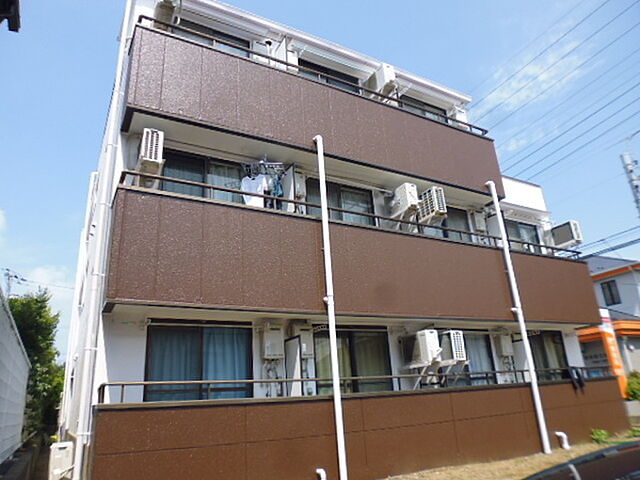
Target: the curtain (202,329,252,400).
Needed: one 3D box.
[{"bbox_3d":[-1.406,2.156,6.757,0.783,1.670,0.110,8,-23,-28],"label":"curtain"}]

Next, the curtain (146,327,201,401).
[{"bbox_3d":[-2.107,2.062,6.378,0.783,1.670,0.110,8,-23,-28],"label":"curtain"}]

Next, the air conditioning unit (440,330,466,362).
[{"bbox_3d":[2.321,2.033,8.337,0.291,0.530,0.750,8,-23,-28],"label":"air conditioning unit"}]

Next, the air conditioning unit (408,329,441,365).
[{"bbox_3d":[1.798,1.968,8.052,0.279,0.540,0.750,8,-23,-28],"label":"air conditioning unit"}]

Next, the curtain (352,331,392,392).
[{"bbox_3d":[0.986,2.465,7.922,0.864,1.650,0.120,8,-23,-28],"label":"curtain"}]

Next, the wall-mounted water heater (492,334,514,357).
[{"bbox_3d":[4.143,2.407,10.050,0.329,0.477,0.229,8,-22,-28],"label":"wall-mounted water heater"}]

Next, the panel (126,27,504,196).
[{"bbox_3d":[0.683,-2.218,9.020,8.413,1.654,0.180,8,-23,-28],"label":"panel"}]

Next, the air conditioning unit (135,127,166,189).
[{"bbox_3d":[-2.540,-1.213,6.576,0.280,0.487,0.770,8,-23,-28],"label":"air conditioning unit"}]

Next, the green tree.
[{"bbox_3d":[-8.693,3.829,12.976,2.100,4.600,2.100,8,-23,-28],"label":"green tree"}]

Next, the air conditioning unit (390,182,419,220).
[{"bbox_3d":[1.598,-0.724,8.859,0.275,0.481,0.770,8,-23,-28],"label":"air conditioning unit"}]

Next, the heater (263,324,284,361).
[{"bbox_3d":[-0.769,1.654,7.084,0.328,0.486,0.190,8,-23,-28],"label":"heater"}]

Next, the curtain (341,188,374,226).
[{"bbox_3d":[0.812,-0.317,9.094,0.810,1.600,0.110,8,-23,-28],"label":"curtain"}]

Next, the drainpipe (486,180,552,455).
[{"bbox_3d":[4.145,1.334,9.428,0.140,5.797,0.140,8,-23,-28],"label":"drainpipe"}]

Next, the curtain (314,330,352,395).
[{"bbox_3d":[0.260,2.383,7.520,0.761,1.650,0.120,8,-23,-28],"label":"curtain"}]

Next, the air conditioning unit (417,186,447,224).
[{"bbox_3d":[2.222,-0.676,9.214,0.285,0.545,0.770,8,-23,-28],"label":"air conditioning unit"}]

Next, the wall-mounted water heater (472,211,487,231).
[{"bbox_3d":[3.888,-0.396,10.966,0.310,0.490,0.223,8,-22,-28],"label":"wall-mounted water heater"}]

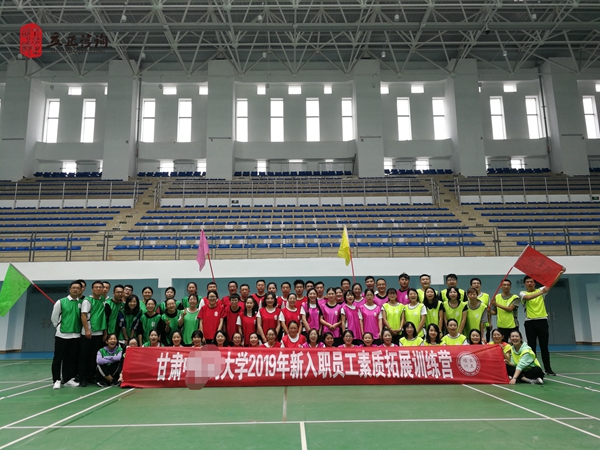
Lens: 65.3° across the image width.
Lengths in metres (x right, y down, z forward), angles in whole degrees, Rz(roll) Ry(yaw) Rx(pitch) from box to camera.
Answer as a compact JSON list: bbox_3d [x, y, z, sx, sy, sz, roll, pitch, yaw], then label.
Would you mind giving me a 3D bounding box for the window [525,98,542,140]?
[{"bbox_3d":[15.227,-6.973,30.474,0.840,2.961,0.200,0,-11,-1],"label":"window"}]

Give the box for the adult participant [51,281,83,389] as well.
[{"bbox_3d":[-3.814,1.780,7.684,0.500,1.700,0.340,7,-14,-33],"label":"adult participant"}]

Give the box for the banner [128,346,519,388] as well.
[{"bbox_3d":[0.243,2.208,7.376,6.100,0.620,0.150,-1,-11,0],"label":"banner"}]

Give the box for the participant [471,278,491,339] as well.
[{"bbox_3d":[3.368,1.894,8.862,0.500,1.760,0.300,-3,-12,14],"label":"participant"}]

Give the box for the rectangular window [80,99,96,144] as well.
[{"bbox_3d":[-13.479,-6.639,29.924,0.840,2.965,0.200,0,-11,-1],"label":"rectangular window"}]

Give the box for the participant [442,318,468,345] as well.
[{"bbox_3d":[2.578,2.081,7.786,0.480,1.008,0.600,-2,-11,8],"label":"participant"}]

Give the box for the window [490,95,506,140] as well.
[{"bbox_3d":[12.874,-6.940,30.428,0.840,3.004,0.200,0,-11,-1],"label":"window"}]

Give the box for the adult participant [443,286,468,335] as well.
[{"bbox_3d":[2.930,1.964,8.684,0.460,1.617,0.300,-2,-12,7],"label":"adult participant"}]

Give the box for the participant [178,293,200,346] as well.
[{"bbox_3d":[-1.960,1.989,8.390,0.460,1.520,0.320,1,-11,-8],"label":"participant"}]

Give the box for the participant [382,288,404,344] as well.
[{"bbox_3d":[1.753,1.982,8.660,0.460,1.602,0.290,-1,-12,4],"label":"participant"}]

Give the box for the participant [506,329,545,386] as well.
[{"bbox_3d":[3.653,2.133,7.596,0.630,0.790,0.600,-8,-13,33],"label":"participant"}]

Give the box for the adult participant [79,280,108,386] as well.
[{"bbox_3d":[-3.508,1.825,7.936,0.480,1.745,0.320,6,-13,-30],"label":"adult participant"}]

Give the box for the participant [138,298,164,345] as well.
[{"bbox_3d":[-2.638,2.030,8.270,0.480,1.425,0.330,1,-11,-9],"label":"participant"}]

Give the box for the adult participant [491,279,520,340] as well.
[{"bbox_3d":[3.731,1.842,8.471,0.560,1.700,0.380,-6,-12,23],"label":"adult participant"}]

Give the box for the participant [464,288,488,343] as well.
[{"bbox_3d":[3.281,1.964,8.640,0.450,1.591,0.300,-3,-12,11],"label":"participant"}]

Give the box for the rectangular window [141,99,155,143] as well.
[{"bbox_3d":[-9.889,-6.811,30.528,0.895,3.071,0.200,0,-12,-1],"label":"rectangular window"}]

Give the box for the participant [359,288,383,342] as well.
[{"bbox_3d":[1.280,1.936,8.406,0.460,1.568,0.300,-1,-11,4],"label":"participant"}]

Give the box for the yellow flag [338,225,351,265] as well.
[{"bbox_3d":[0.892,0.411,9.376,0.260,0.840,0.200,0,-12,-1],"label":"yellow flag"}]

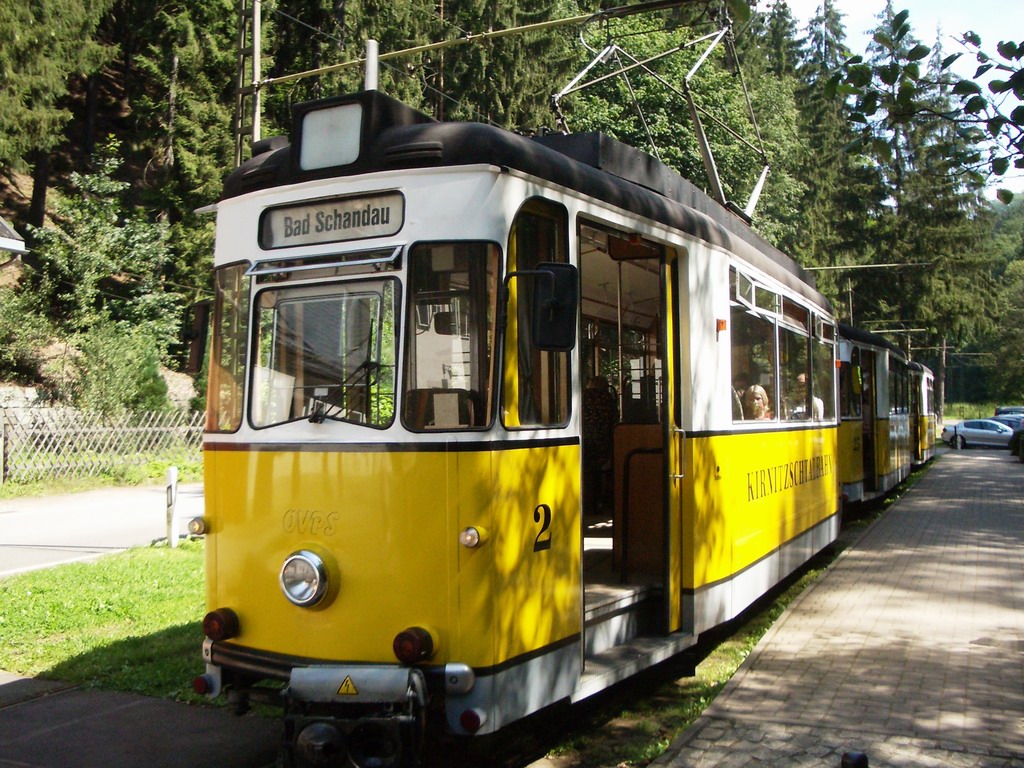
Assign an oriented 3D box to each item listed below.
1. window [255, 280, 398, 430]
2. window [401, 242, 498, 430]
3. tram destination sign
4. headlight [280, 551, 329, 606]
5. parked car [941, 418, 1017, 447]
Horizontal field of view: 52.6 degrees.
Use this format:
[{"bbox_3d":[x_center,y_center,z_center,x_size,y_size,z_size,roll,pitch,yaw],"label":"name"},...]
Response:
[{"bbox_3d":[-0.838,-0.130,4.590,0.765,0.648,0.050,-2,-6,25],"label":"window"},{"bbox_3d":[-0.260,-0.201,4.398,0.405,0.794,0.050,-1,-5,0],"label":"window"},{"bbox_3d":[-0.816,-0.737,4.676,0.761,0.194,0.060,-2,-5,25],"label":"tram destination sign"},{"bbox_3d":[-0.890,0.830,4.418,0.240,0.240,0.090,-2,-2,25],"label":"headlight"},{"bbox_3d":[23.850,2.500,51.400,4.650,1.450,1.820,-2,-2,25],"label":"parked car"}]

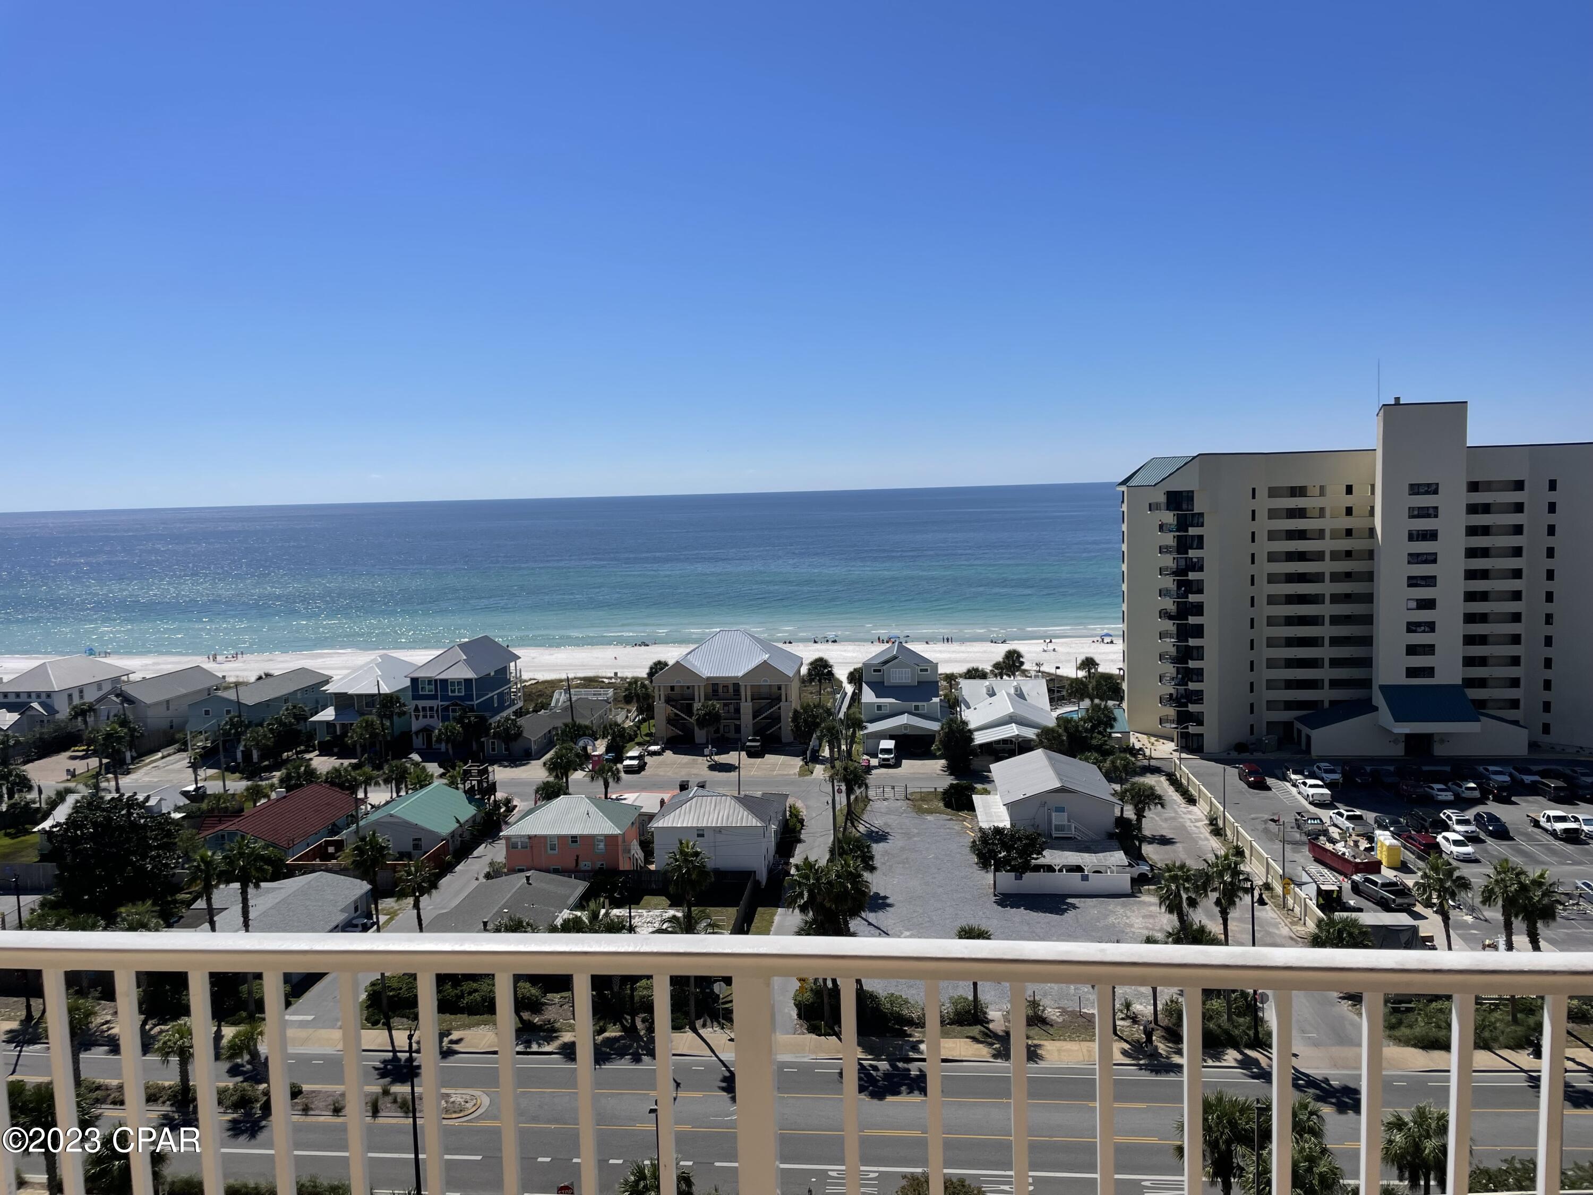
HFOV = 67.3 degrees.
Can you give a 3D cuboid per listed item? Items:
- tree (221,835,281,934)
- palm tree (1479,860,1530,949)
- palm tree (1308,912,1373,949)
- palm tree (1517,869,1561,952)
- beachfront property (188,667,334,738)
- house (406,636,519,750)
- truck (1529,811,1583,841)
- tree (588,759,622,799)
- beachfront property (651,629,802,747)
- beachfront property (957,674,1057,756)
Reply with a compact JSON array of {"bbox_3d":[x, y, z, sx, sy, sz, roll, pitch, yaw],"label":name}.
[{"bbox_3d":[-37.002,22.626,81.619,4.000,13.000,4.000,-1,5,6],"label":"tree"},{"bbox_3d":[42.828,21.049,72.472,3.300,10.733,3.300,-1,5,0],"label":"palm tree"},{"bbox_3d":[36.650,23.495,80.644,4.440,4.590,4.440,-1,5,6],"label":"palm tree"},{"bbox_3d":[48.086,22.247,76.872,3.300,10.100,3.300,-1,5,6],"label":"palm tree"},{"bbox_3d":[-75.446,16.215,170.869,9.400,8.500,24.000,-1,5,5],"label":"beachfront property"},{"bbox_3d":[-46.888,13.178,168.617,10.700,13.500,18.800,-1,5,5],"label":"house"},{"bbox_3d":[73.813,21.964,116.776,2.150,2.000,6.000,-1,5,5],"label":"truck"},{"bbox_3d":[-21.949,20.934,138.338,3.700,5.200,3.700,-1,5,6],"label":"tree"},{"bbox_3d":[-9.416,12.264,176.057,20.200,14.900,19.000,-1,5,6],"label":"beachfront property"},{"bbox_3d":[28.422,15.416,160.626,12.300,6.500,31.000,-1,5,6],"label":"beachfront property"}]

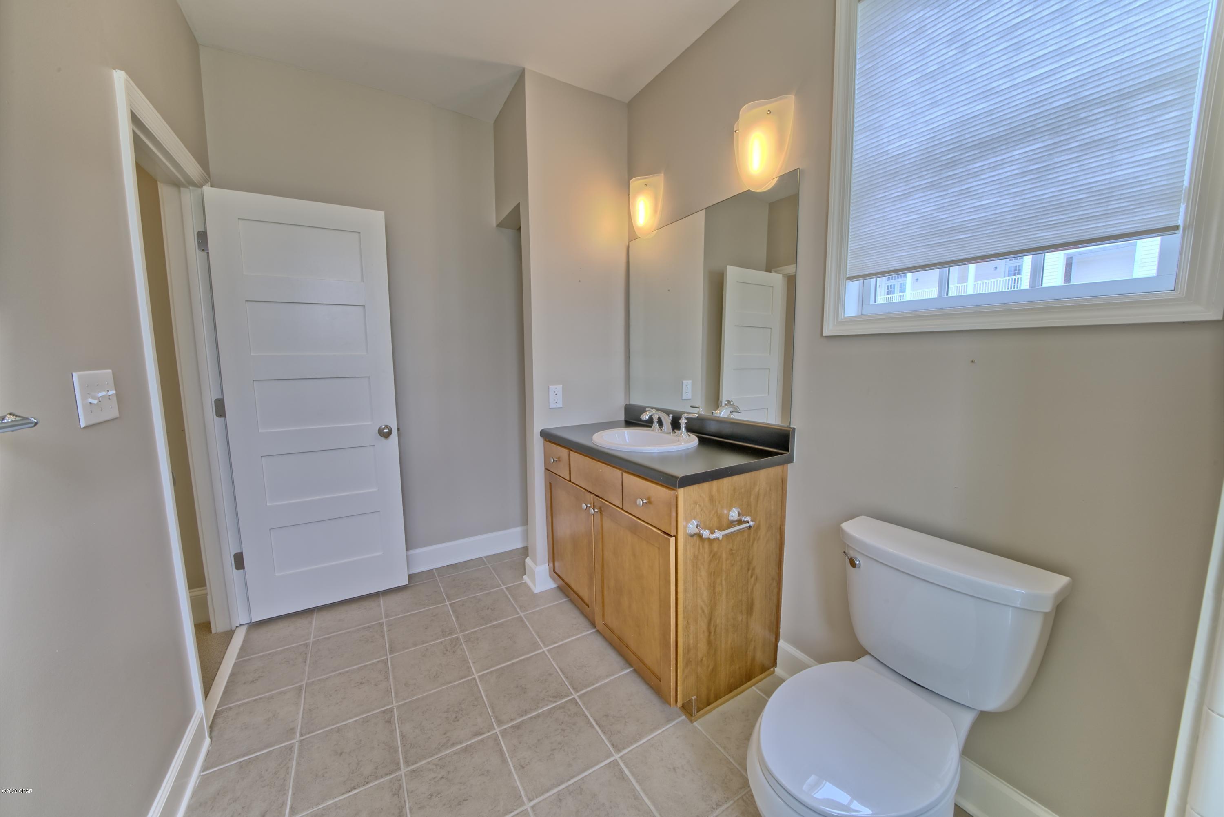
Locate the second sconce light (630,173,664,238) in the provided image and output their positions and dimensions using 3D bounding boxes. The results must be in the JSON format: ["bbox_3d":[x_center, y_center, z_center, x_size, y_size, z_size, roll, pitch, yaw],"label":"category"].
[{"bbox_3d":[0.163,-1.079,2.228,0.110,0.297,0.234,-4,7,-32],"label":"second sconce light"}]

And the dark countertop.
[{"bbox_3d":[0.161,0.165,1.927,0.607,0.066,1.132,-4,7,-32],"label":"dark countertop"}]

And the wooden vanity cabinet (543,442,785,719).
[{"bbox_3d":[0.164,0.624,1.975,0.570,0.863,1.111,-4,7,-32],"label":"wooden vanity cabinet"}]

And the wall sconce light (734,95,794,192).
[{"bbox_3d":[0.567,-1.011,1.588,0.110,0.297,0.234,-4,7,-32],"label":"wall sconce light"}]

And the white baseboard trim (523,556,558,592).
[{"bbox_3d":[-0.407,0.944,2.366,0.151,0.145,0.155,-4,7,-32],"label":"white baseboard trim"}]

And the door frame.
[{"bbox_3d":[-1.644,0.059,1.553,0.151,2.080,0.871,-4,7,-32],"label":"door frame"}]

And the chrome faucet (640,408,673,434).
[{"bbox_3d":[0.224,0.070,2.000,0.194,0.126,0.058,-4,7,-32],"label":"chrome faucet"}]

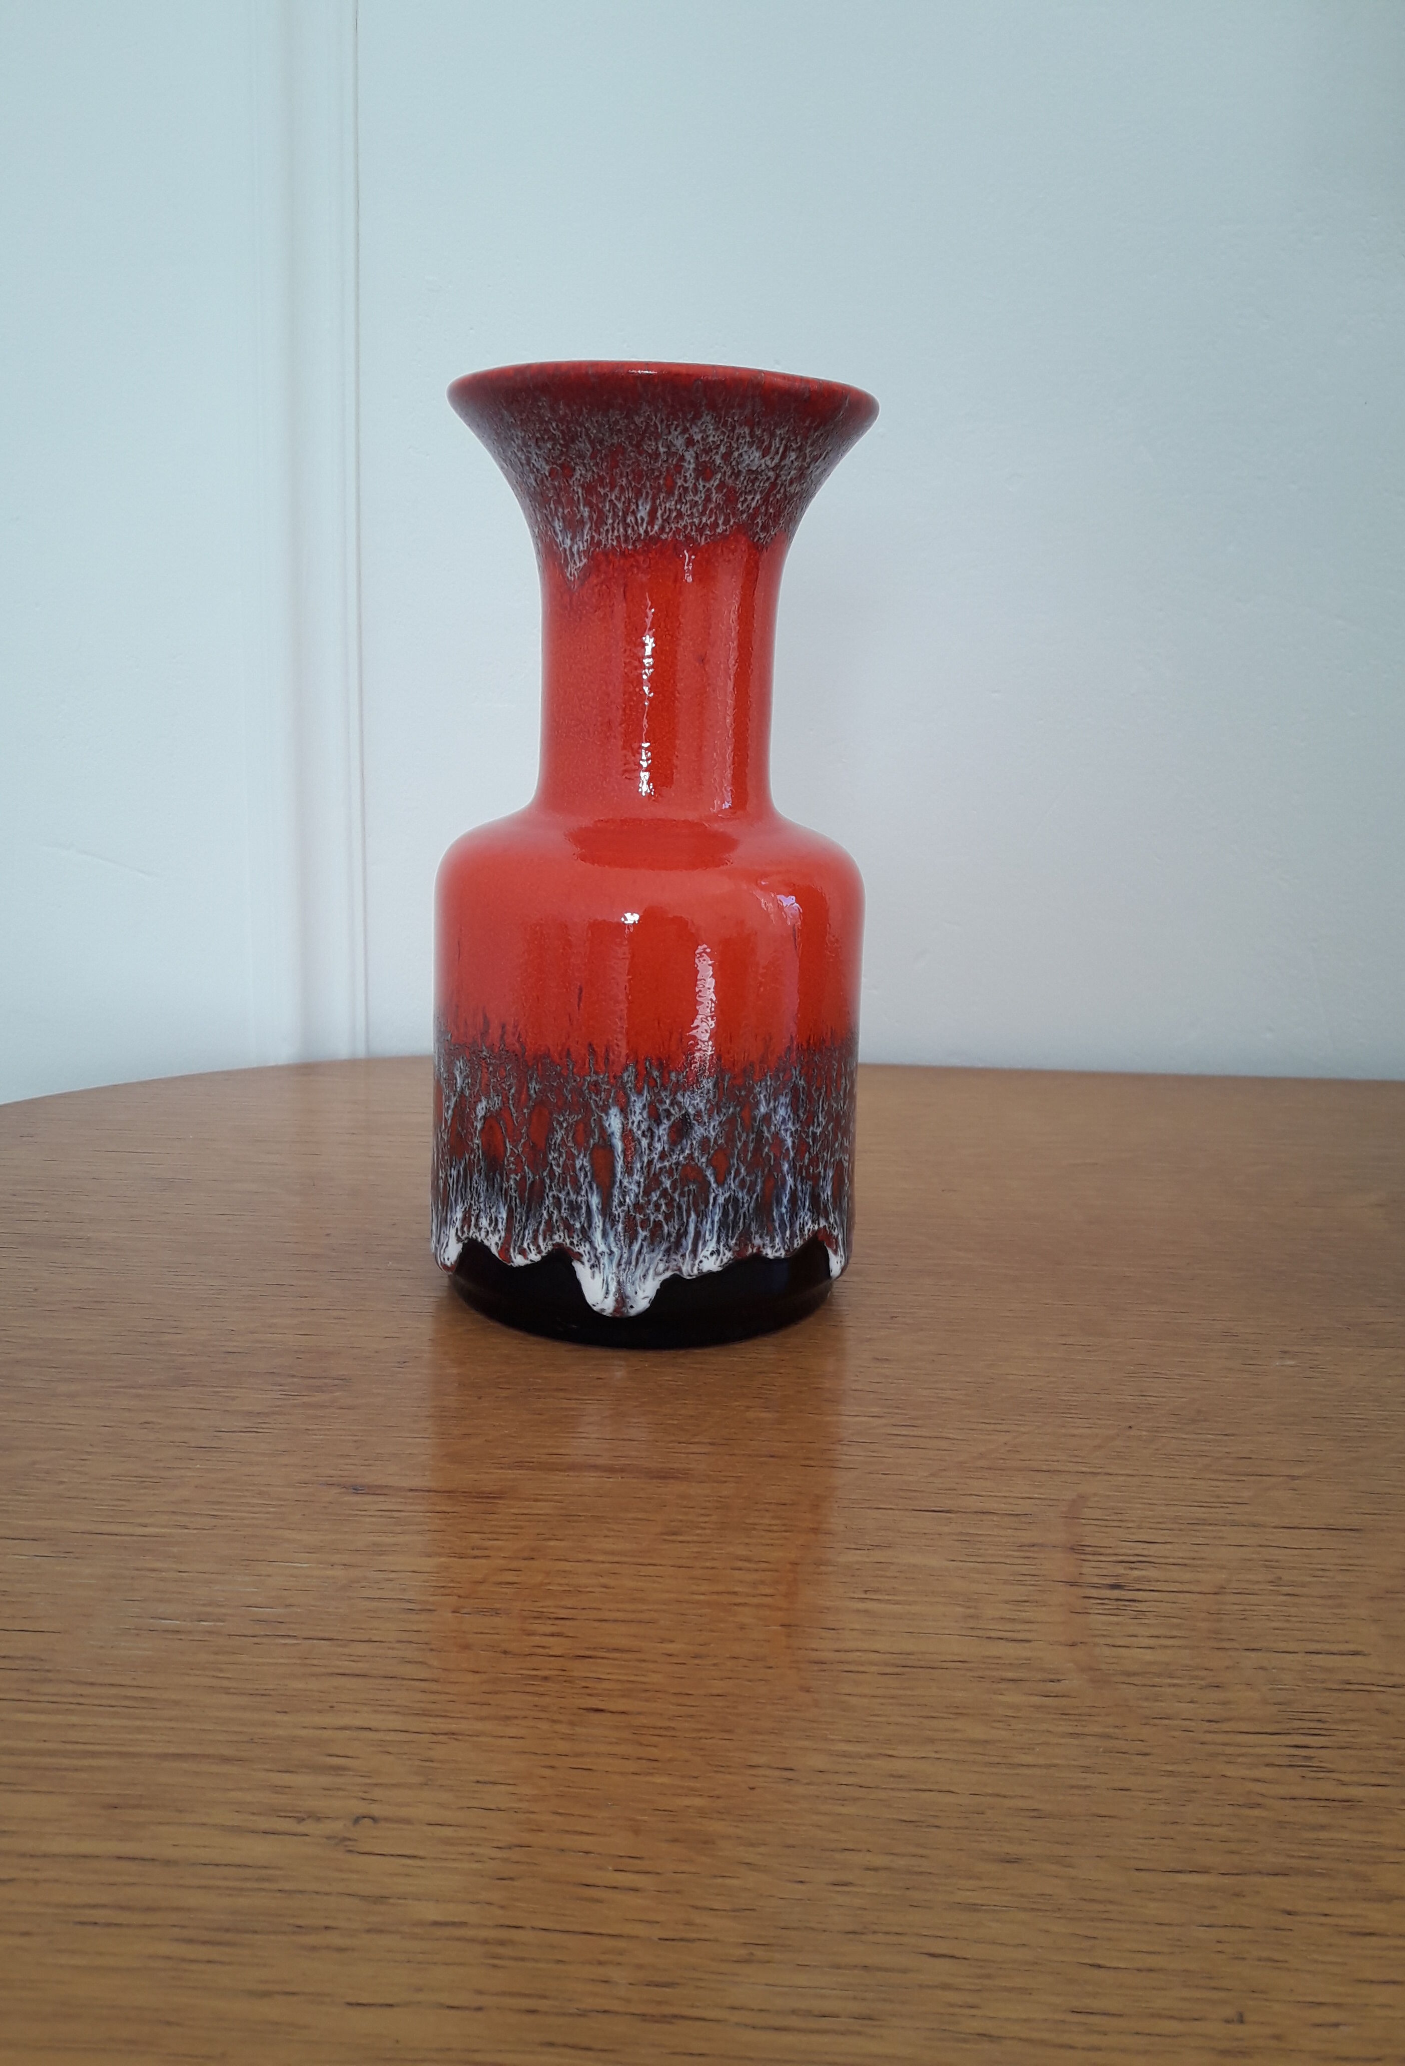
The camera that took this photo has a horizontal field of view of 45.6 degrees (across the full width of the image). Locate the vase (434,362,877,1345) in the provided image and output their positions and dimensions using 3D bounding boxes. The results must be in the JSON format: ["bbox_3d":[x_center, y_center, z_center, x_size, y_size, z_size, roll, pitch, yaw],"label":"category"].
[{"bbox_3d":[-0.012,-0.044,0.424,0.111,0.222,0.111,2,13,0],"label":"vase"}]

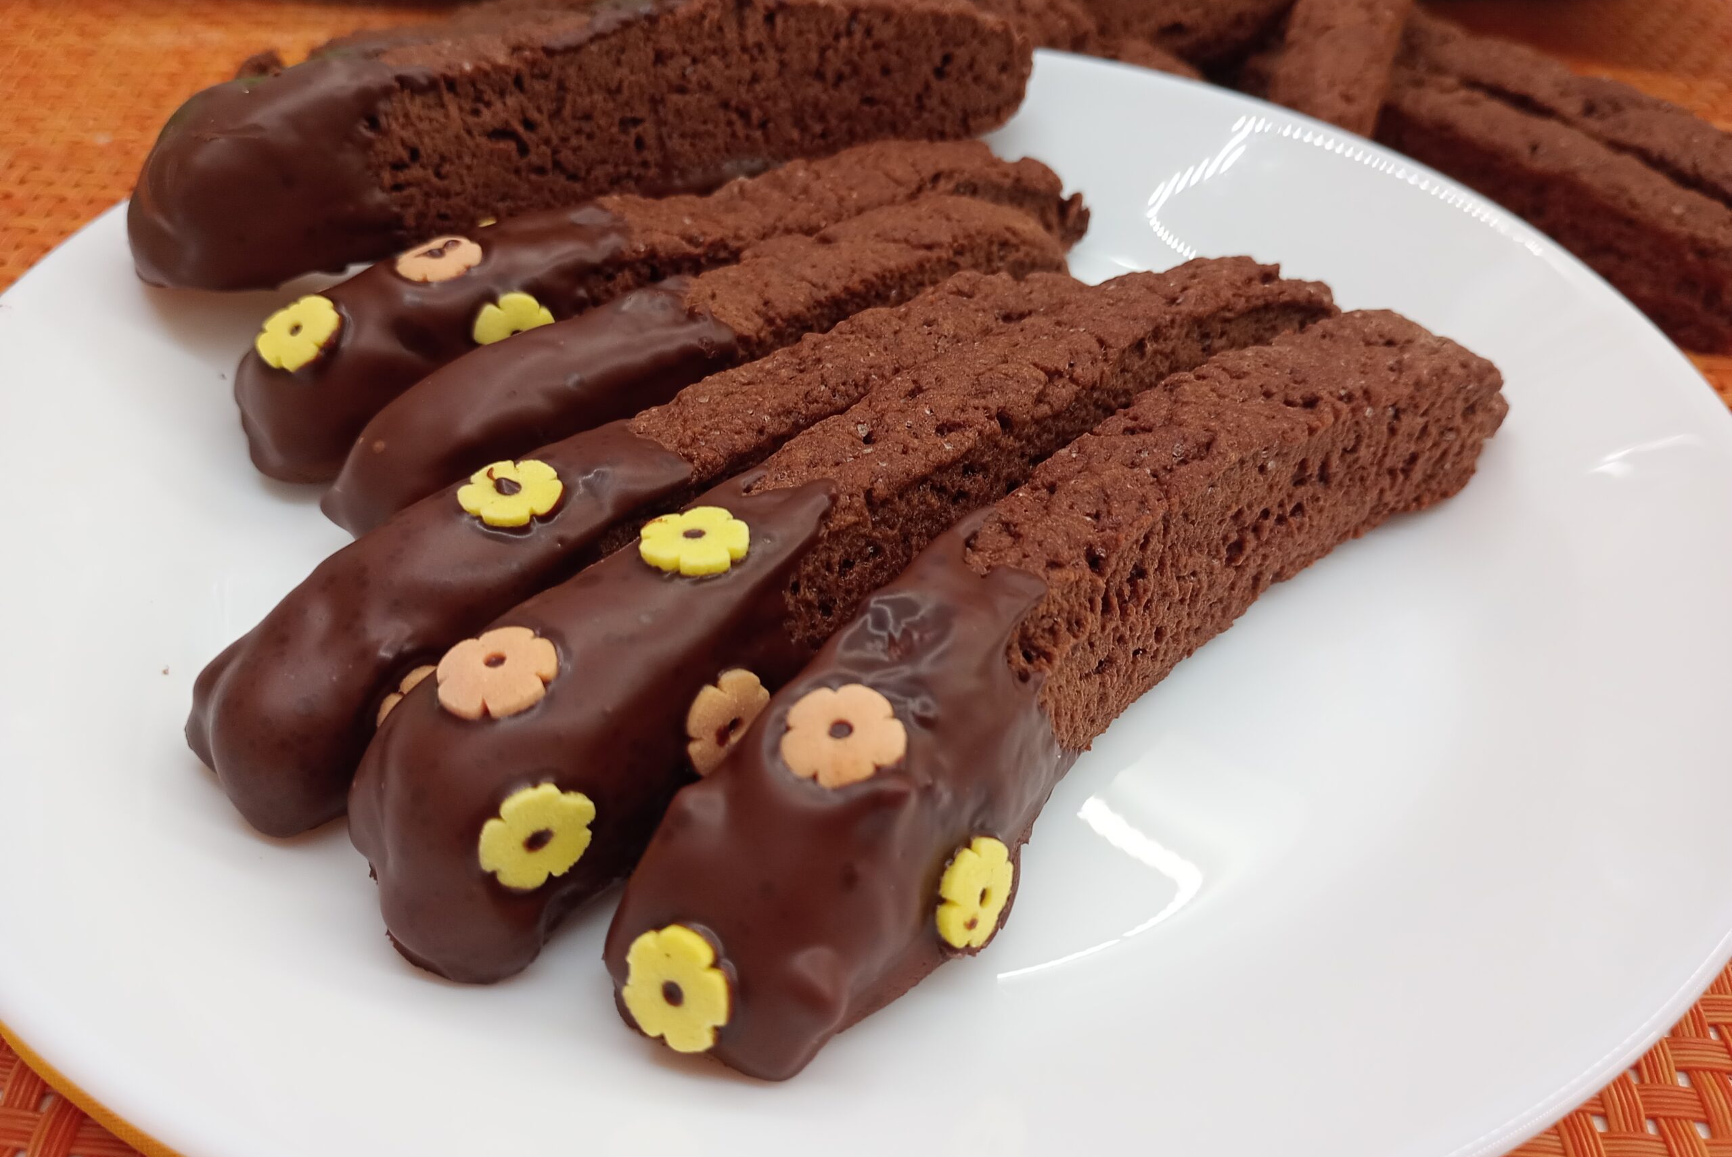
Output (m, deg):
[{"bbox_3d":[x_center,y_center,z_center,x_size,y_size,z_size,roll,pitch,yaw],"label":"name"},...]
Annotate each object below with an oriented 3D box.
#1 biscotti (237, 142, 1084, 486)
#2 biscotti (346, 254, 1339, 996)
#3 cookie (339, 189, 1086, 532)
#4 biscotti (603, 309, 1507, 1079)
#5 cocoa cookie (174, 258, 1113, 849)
[{"bbox_3d":[-0.021,-0.040,0.191,0.115,0.024,0.016,-19,47,-22],"label":"biscotti"},{"bbox_3d":[0.007,-0.005,0.151,0.120,0.028,0.018,-31,53,-31],"label":"biscotti"},{"bbox_3d":[-0.018,-0.029,0.180,0.098,0.023,0.016,-19,47,-22],"label":"cookie"},{"bbox_3d":[0.029,0.001,0.146,0.020,0.026,0.118,35,52,30],"label":"biscotti"},{"bbox_3d":[-0.017,-0.008,0.155,0.105,0.025,0.016,-27,51,-29],"label":"cocoa cookie"}]

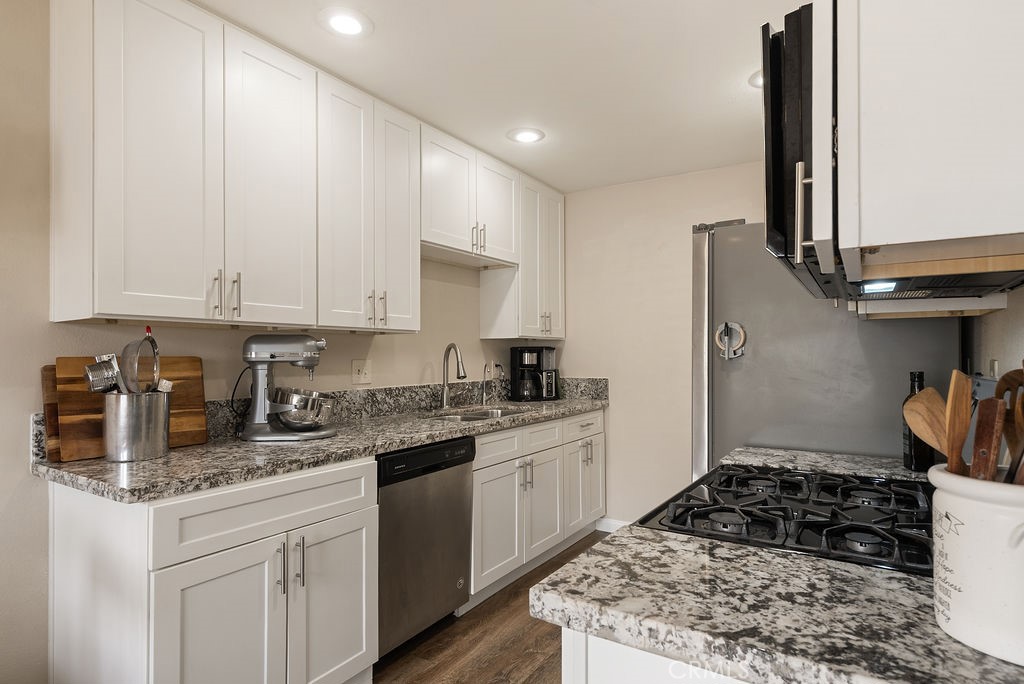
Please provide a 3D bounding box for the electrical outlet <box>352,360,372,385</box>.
[{"bbox_3d":[-0.788,0.159,2.692,0.008,0.126,0.126,-2,-2,34],"label":"electrical outlet"}]

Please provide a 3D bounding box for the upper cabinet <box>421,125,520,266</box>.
[{"bbox_3d":[-0.345,-0.810,3.092,0.328,0.618,0.905,-2,-2,34],"label":"upper cabinet"}]

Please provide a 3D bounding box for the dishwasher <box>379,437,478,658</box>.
[{"bbox_3d":[-0.583,0.858,2.348,0.591,0.844,0.592,-2,-2,34],"label":"dishwasher"}]

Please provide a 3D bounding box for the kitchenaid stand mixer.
[{"bbox_3d":[-0.922,0.179,2.118,0.379,0.419,0.266,0,-2,-6],"label":"kitchenaid stand mixer"}]

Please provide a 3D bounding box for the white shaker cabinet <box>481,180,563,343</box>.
[{"bbox_3d":[0.089,-0.564,3.716,0.328,1.084,0.619,-2,-2,34],"label":"white shaker cabinet"}]

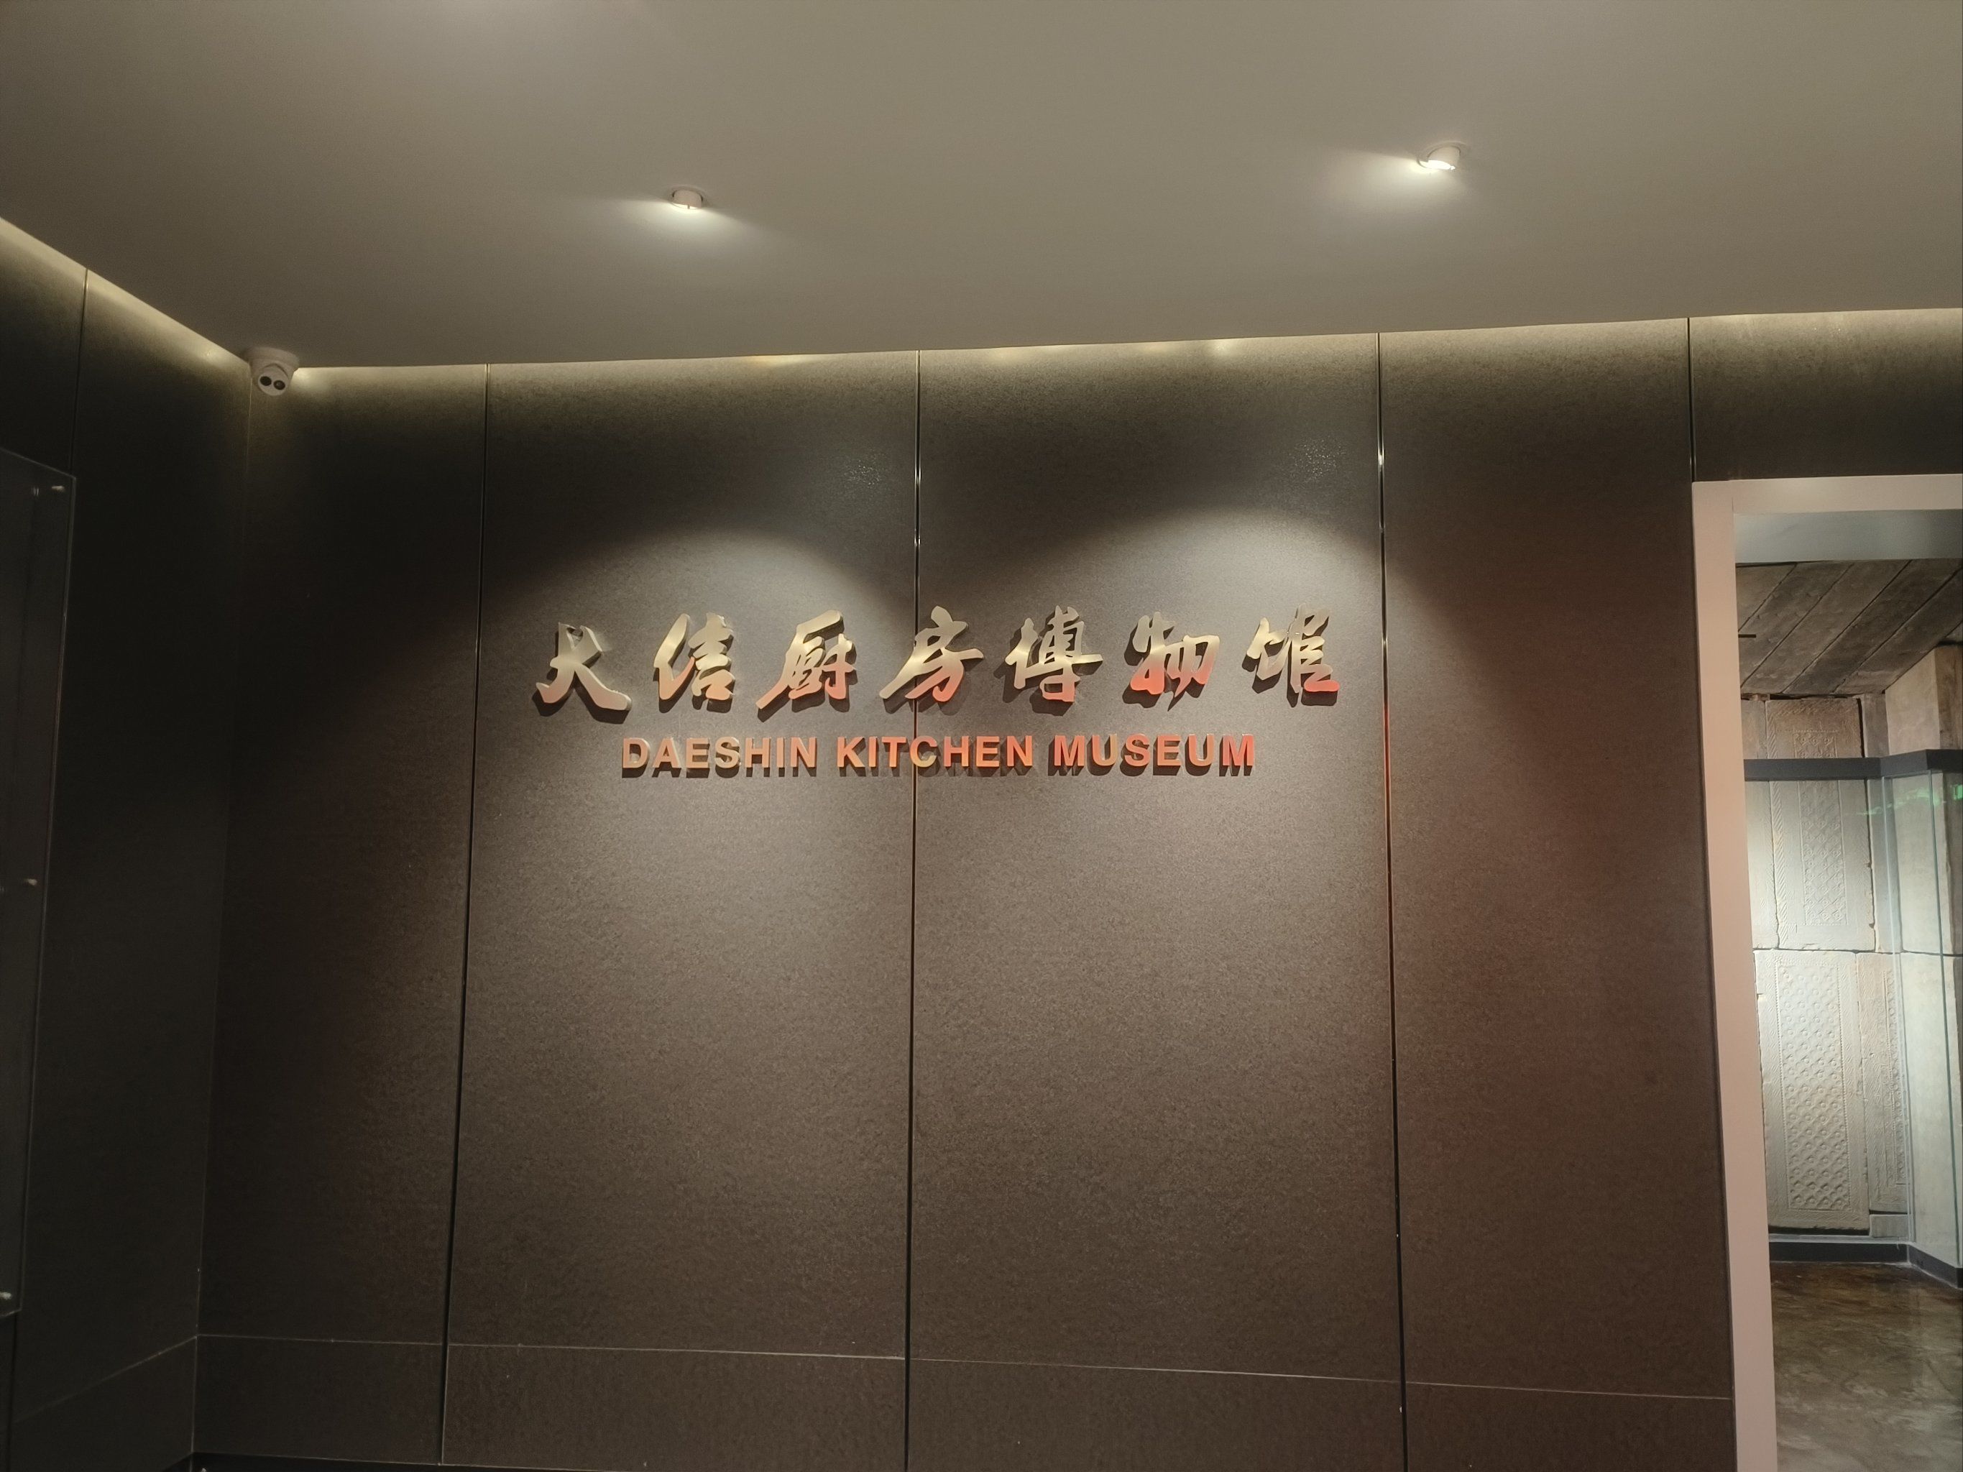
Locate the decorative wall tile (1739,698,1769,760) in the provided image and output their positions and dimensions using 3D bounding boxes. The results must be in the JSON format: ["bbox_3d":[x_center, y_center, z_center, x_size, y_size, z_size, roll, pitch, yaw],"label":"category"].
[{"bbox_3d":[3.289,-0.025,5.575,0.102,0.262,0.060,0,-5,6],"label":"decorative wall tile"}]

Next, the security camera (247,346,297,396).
[{"bbox_3d":[-1.841,-0.946,3.393,0.120,0.100,0.120,3,-6,-29],"label":"security camera"}]

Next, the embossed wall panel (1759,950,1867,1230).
[{"bbox_3d":[3.446,1.472,5.426,0.396,1.149,0.060,0,-5,6],"label":"embossed wall panel"}]

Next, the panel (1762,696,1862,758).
[{"bbox_3d":[3.525,-0.026,5.551,0.385,0.262,0.060,0,-5,6],"label":"panel"}]

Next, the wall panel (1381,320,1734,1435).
[{"bbox_3d":[1.376,0.413,3.166,0.742,2.878,0.030,0,-5,6],"label":"wall panel"}]

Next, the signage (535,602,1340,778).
[{"bbox_3d":[-0.140,-0.118,3.333,2.054,0.405,0.045,0,-5,6],"label":"signage"}]

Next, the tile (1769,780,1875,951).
[{"bbox_3d":[3.527,0.543,5.500,0.388,0.717,0.060,0,-5,6],"label":"tile"}]

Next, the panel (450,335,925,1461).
[{"bbox_3d":[-0.762,0.424,3.387,1.181,2.871,0.030,0,-5,6],"label":"panel"}]

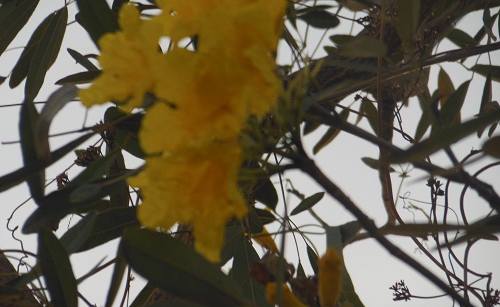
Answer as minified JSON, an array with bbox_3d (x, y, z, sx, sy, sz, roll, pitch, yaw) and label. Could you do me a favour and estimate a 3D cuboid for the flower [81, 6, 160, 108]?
[{"bbox_3d":[-0.085,-0.064,2.380,0.058,0.068,0.050,-17,0,32],"label":"flower"}]

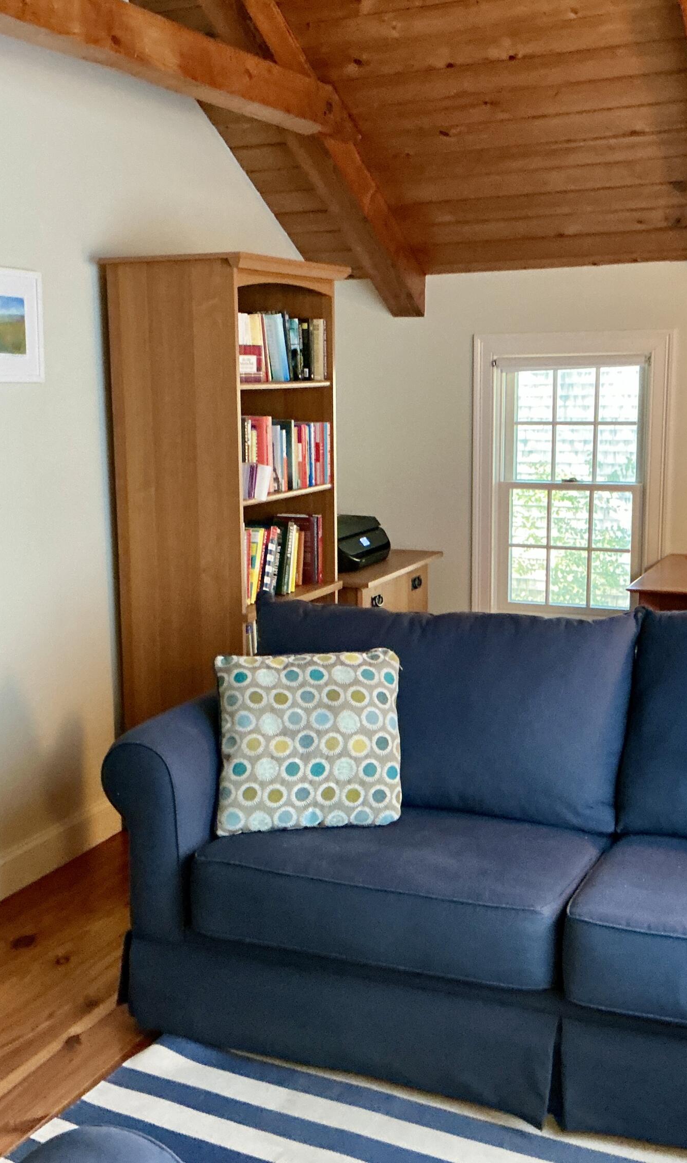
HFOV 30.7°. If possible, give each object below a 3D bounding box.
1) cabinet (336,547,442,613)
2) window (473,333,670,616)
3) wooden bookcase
[{"bbox_3d":[0.003,0.293,4.904,0.559,0.720,0.836,3,10,24],"label":"cabinet"},{"bbox_3d":[0.894,-0.383,4.938,0.780,1.171,0.106,3,10,24],"label":"window"},{"bbox_3d":[-0.349,-0.130,4.178,0.486,1.800,0.770,3,10,24],"label":"wooden bookcase"}]

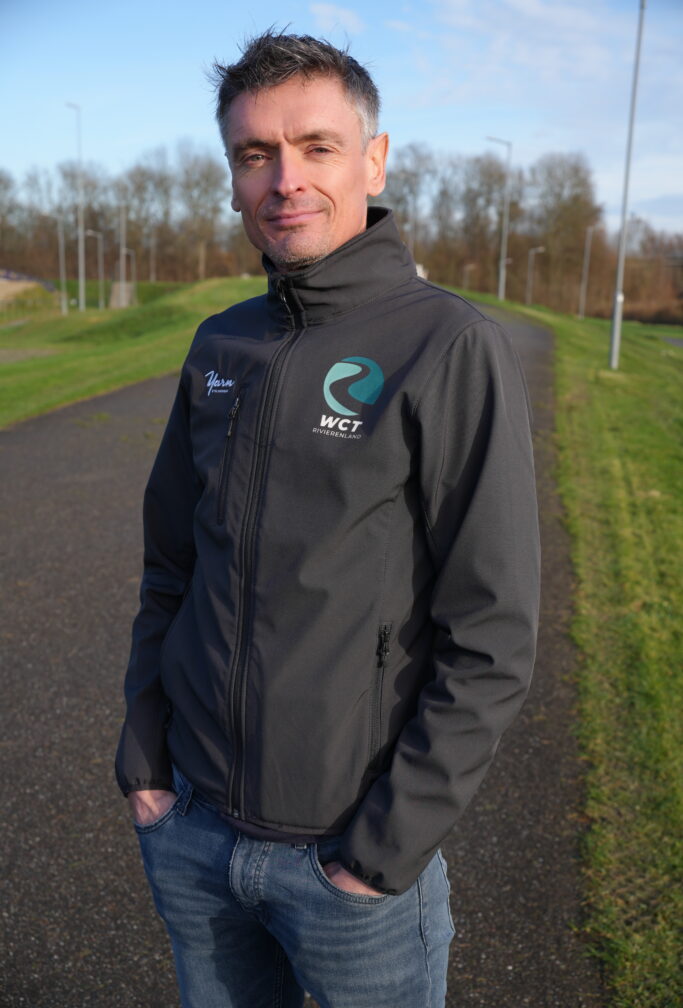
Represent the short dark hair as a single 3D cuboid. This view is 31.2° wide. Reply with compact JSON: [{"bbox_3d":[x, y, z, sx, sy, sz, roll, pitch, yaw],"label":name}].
[{"bbox_3d":[-0.048,-0.426,1.321,0.175,0.160,0.200,1,12,16],"label":"short dark hair"}]

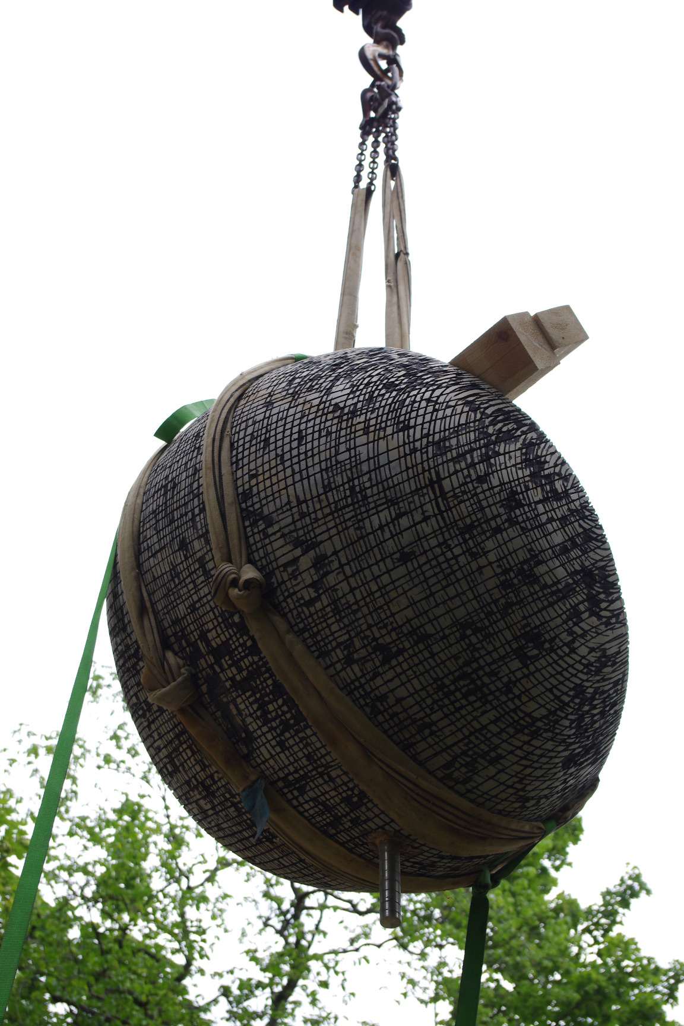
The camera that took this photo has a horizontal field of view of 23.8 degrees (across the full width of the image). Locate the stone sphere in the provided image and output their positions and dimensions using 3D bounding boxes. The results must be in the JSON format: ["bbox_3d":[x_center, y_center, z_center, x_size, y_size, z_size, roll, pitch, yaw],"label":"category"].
[{"bbox_3d":[0.062,0.258,4.000,1.280,1.300,1.290,1,-39,0],"label":"stone sphere"}]

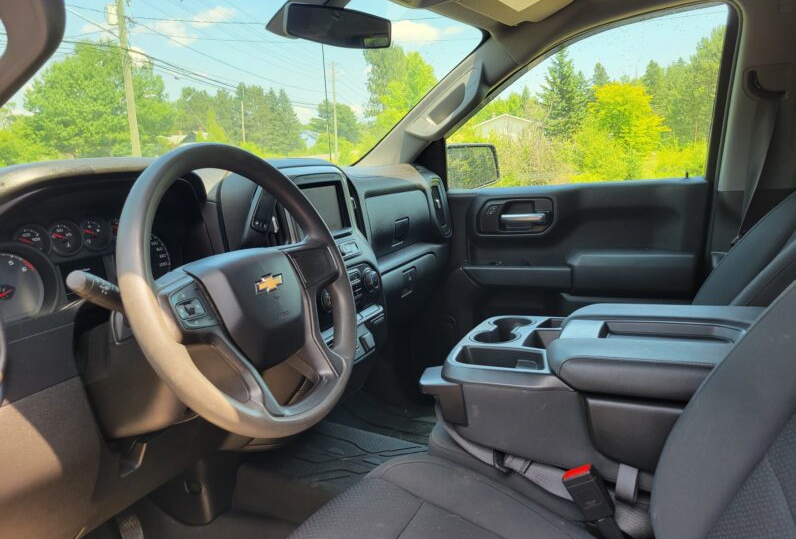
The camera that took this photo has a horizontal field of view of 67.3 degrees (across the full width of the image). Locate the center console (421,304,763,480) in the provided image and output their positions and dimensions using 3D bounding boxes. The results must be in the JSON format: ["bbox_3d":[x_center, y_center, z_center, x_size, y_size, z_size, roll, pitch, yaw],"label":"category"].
[{"bbox_3d":[0.368,0.195,0.991,0.590,0.205,0.330,0,12,25],"label":"center console"}]

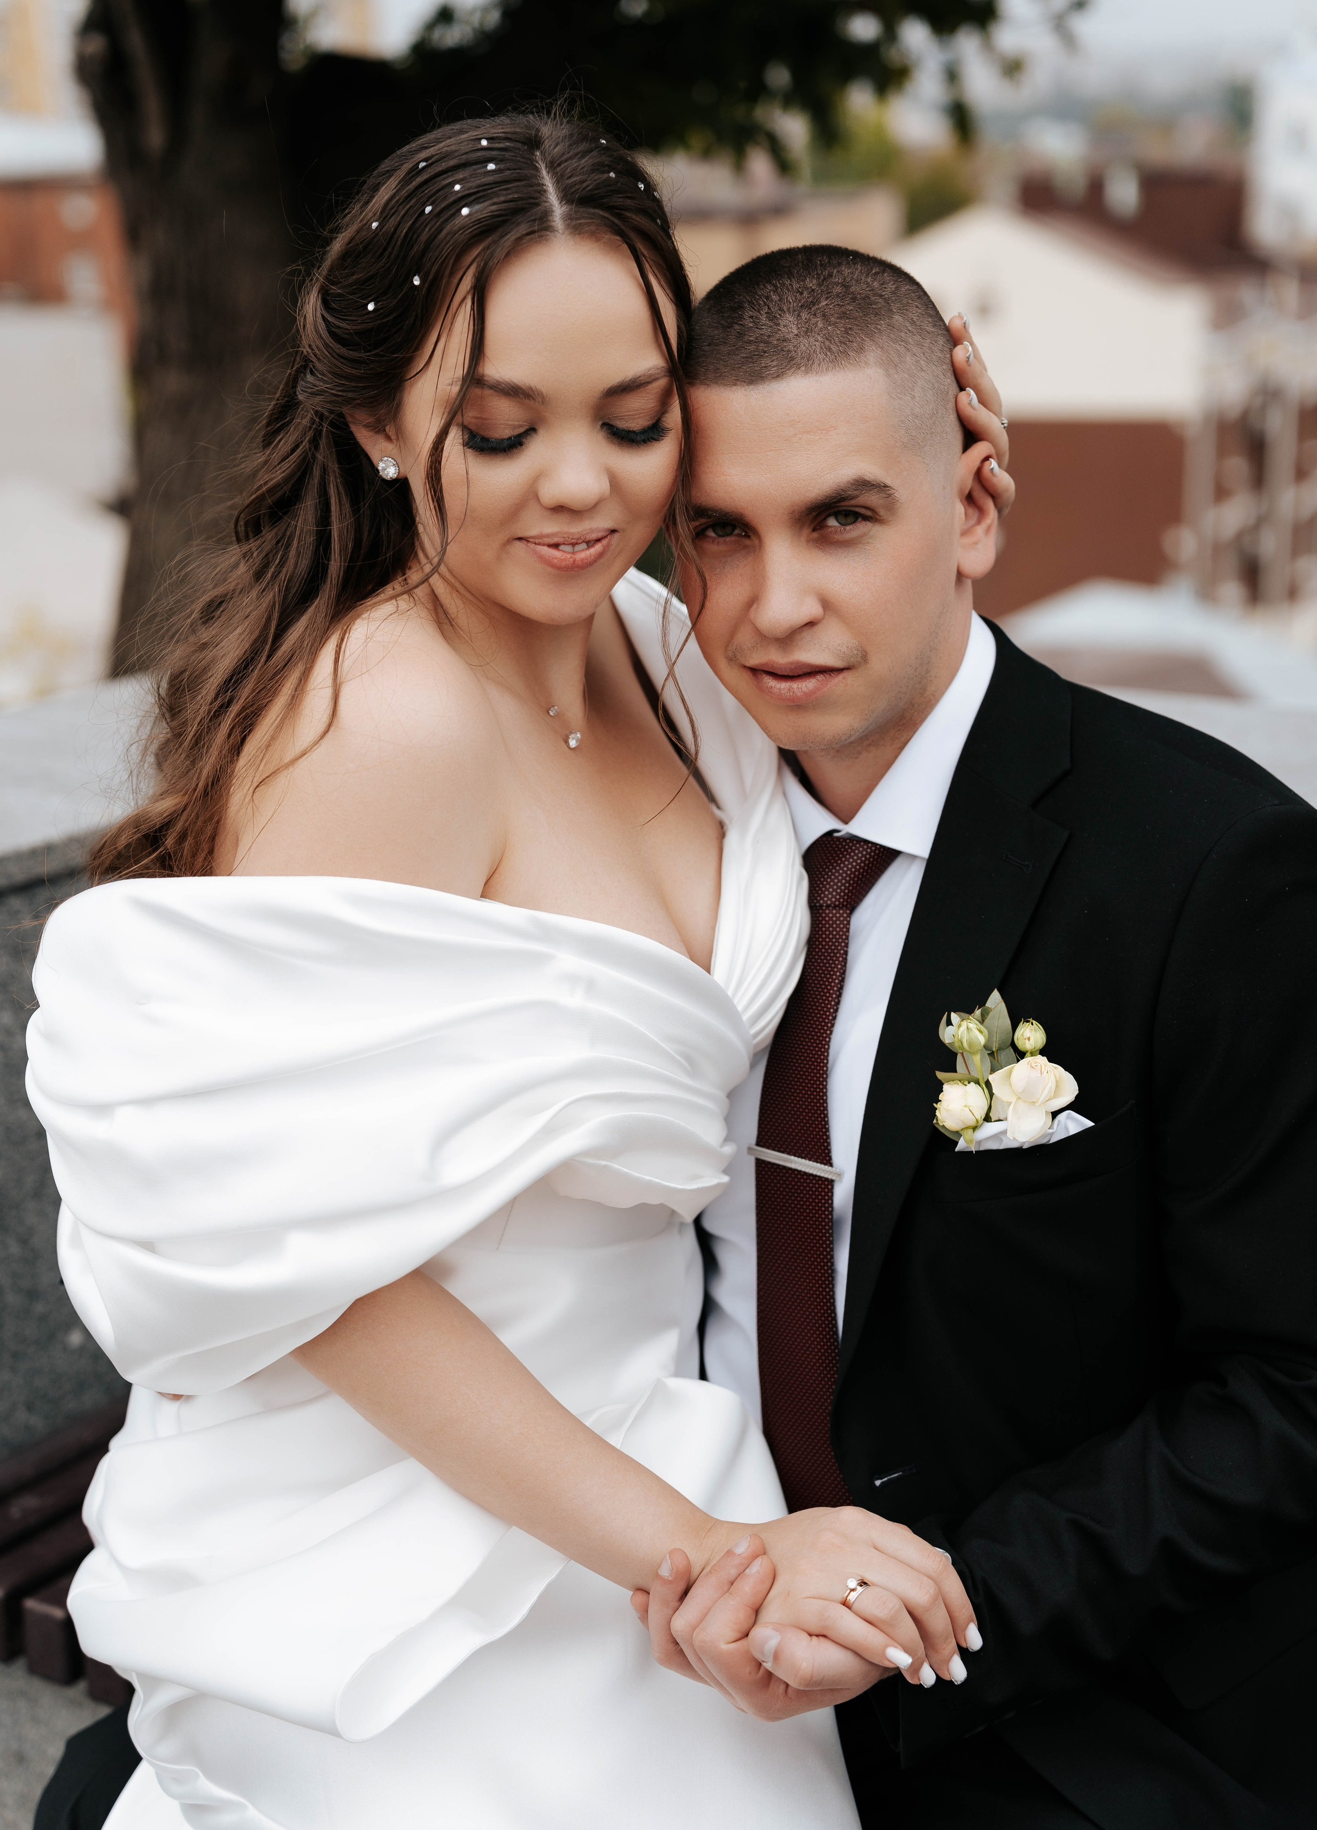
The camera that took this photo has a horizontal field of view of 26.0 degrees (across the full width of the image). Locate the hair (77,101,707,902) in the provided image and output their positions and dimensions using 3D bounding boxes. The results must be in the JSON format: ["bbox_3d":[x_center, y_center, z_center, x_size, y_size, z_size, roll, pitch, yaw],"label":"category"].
[{"bbox_3d":[-0.127,-0.198,1.385,0.270,0.390,0.270,-5,17,-17],"label":"hair"}]

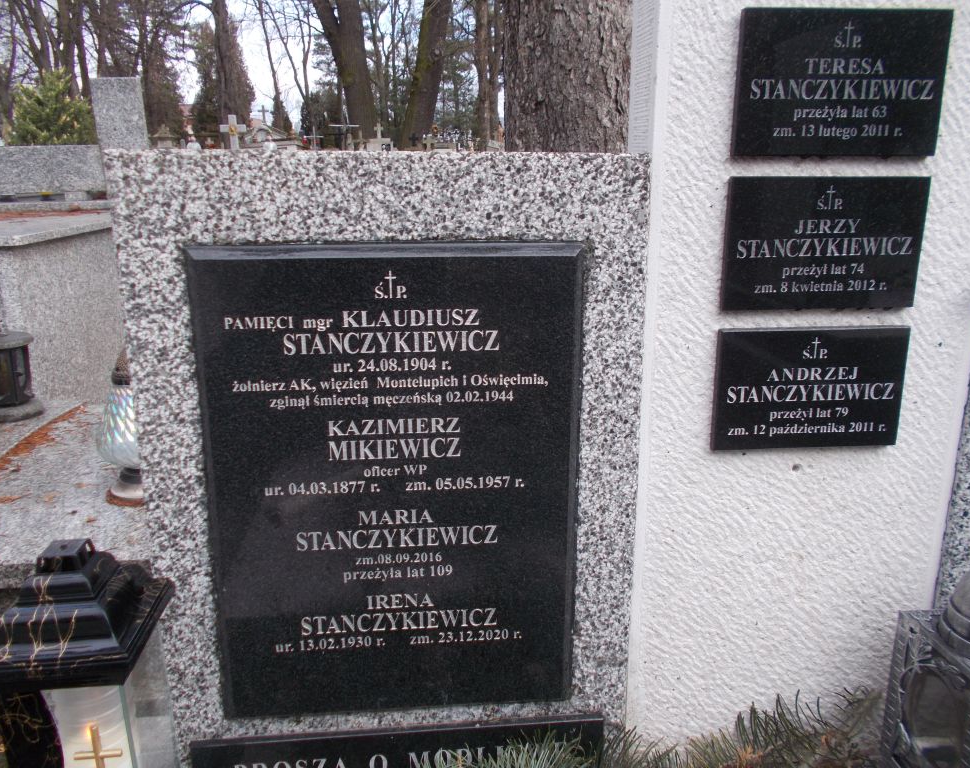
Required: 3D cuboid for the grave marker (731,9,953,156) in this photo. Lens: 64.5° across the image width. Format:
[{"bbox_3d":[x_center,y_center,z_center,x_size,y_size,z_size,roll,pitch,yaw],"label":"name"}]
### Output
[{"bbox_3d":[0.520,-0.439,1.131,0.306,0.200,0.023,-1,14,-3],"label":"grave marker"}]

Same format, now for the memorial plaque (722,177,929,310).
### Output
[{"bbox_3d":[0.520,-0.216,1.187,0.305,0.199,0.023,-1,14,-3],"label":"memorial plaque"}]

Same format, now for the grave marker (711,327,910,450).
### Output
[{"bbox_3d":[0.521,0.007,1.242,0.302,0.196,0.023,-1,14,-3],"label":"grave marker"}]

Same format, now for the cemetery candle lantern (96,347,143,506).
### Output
[{"bbox_3d":[-0.701,0.075,1.526,0.149,0.308,0.149,-1,14,-3],"label":"cemetery candle lantern"}]

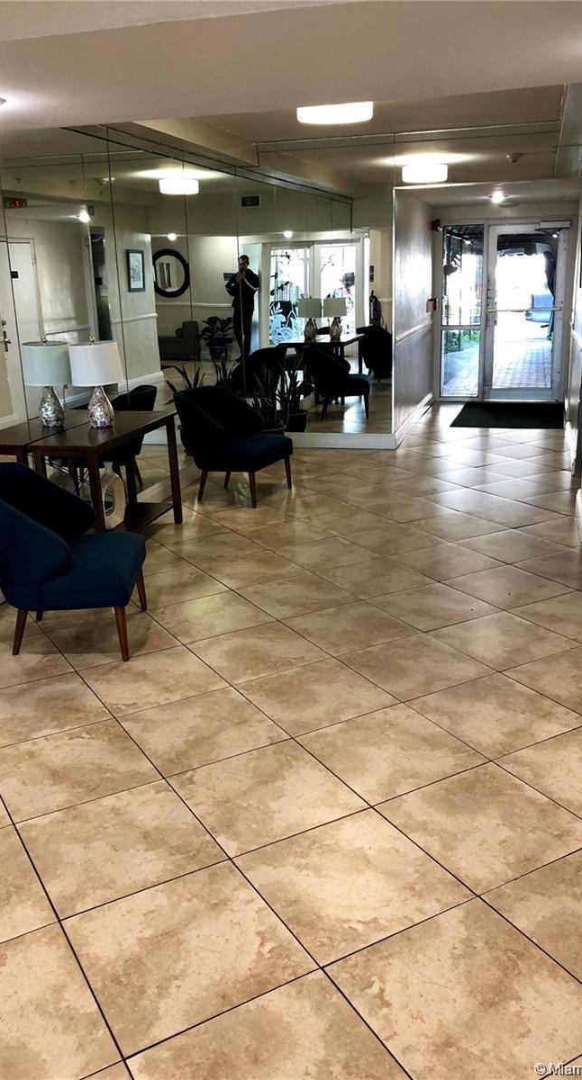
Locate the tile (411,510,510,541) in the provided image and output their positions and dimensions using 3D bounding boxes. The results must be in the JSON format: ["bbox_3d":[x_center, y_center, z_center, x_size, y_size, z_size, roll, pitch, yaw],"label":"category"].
[{"bbox_3d":[1.071,-0.083,5.657,0.491,0.013,0.491,-11,20,-28],"label":"tile"}]

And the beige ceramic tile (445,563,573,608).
[{"bbox_3d":[1.059,0.233,4.277,0.457,0.012,0.457,-11,19,-28],"label":"beige ceramic tile"}]

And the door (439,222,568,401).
[{"bbox_3d":[2.519,-2.712,10.506,1.506,2.097,0.080,2,18,13],"label":"door"}]

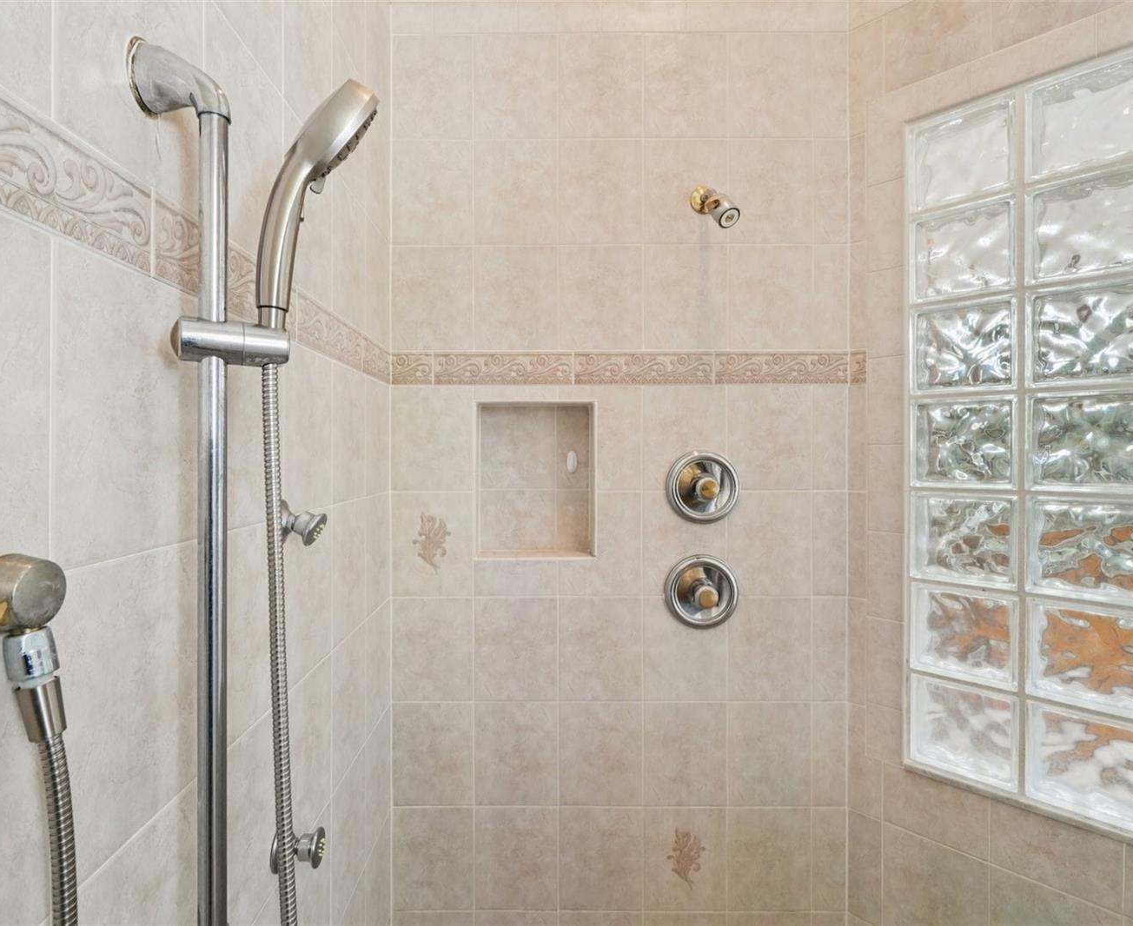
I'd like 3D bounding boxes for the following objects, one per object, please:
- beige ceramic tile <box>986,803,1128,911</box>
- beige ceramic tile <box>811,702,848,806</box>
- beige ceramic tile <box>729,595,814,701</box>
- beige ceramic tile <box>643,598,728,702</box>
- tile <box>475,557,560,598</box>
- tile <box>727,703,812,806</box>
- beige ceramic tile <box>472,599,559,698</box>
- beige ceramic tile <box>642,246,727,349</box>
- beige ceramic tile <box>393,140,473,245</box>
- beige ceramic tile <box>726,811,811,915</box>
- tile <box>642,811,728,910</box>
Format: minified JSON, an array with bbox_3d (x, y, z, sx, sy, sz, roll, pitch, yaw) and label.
[{"bbox_3d":[0.946,0.758,1.125,0.200,0.137,0.009,0,0,44],"label":"beige ceramic tile"},{"bbox_3d":[0.630,0.697,1.387,0.083,0.249,0.010,0,0,0],"label":"beige ceramic tile"},{"bbox_3d":[0.486,0.446,1.387,0.200,0.248,0.010,0,0,0],"label":"beige ceramic tile"},{"bbox_3d":[0.286,0.448,1.392,0.200,0.250,0.009,0,0,0],"label":"beige ceramic tile"},{"bbox_3d":[-0.121,0.277,1.400,0.201,0.093,0.010,0,1,0],"label":"tile"},{"bbox_3d":[0.486,0.697,1.387,0.200,0.249,0.010,0,0,0],"label":"tile"},{"bbox_3d":[-0.121,0.452,1.403,0.201,0.253,0.010,0,1,0],"label":"beige ceramic tile"},{"bbox_3d":[0.284,-0.393,1.387,0.200,0.248,0.010,0,0,0],"label":"beige ceramic tile"},{"bbox_3d":[-0.319,-0.646,1.391,0.194,0.250,0.009,0,0,0],"label":"beige ceramic tile"},{"bbox_3d":[0.490,0.953,1.393,0.200,0.250,0.009,0,0,0],"label":"beige ceramic tile"},{"bbox_3d":[0.284,0.947,1.387,0.200,0.248,0.010,0,0,0],"label":"tile"}]

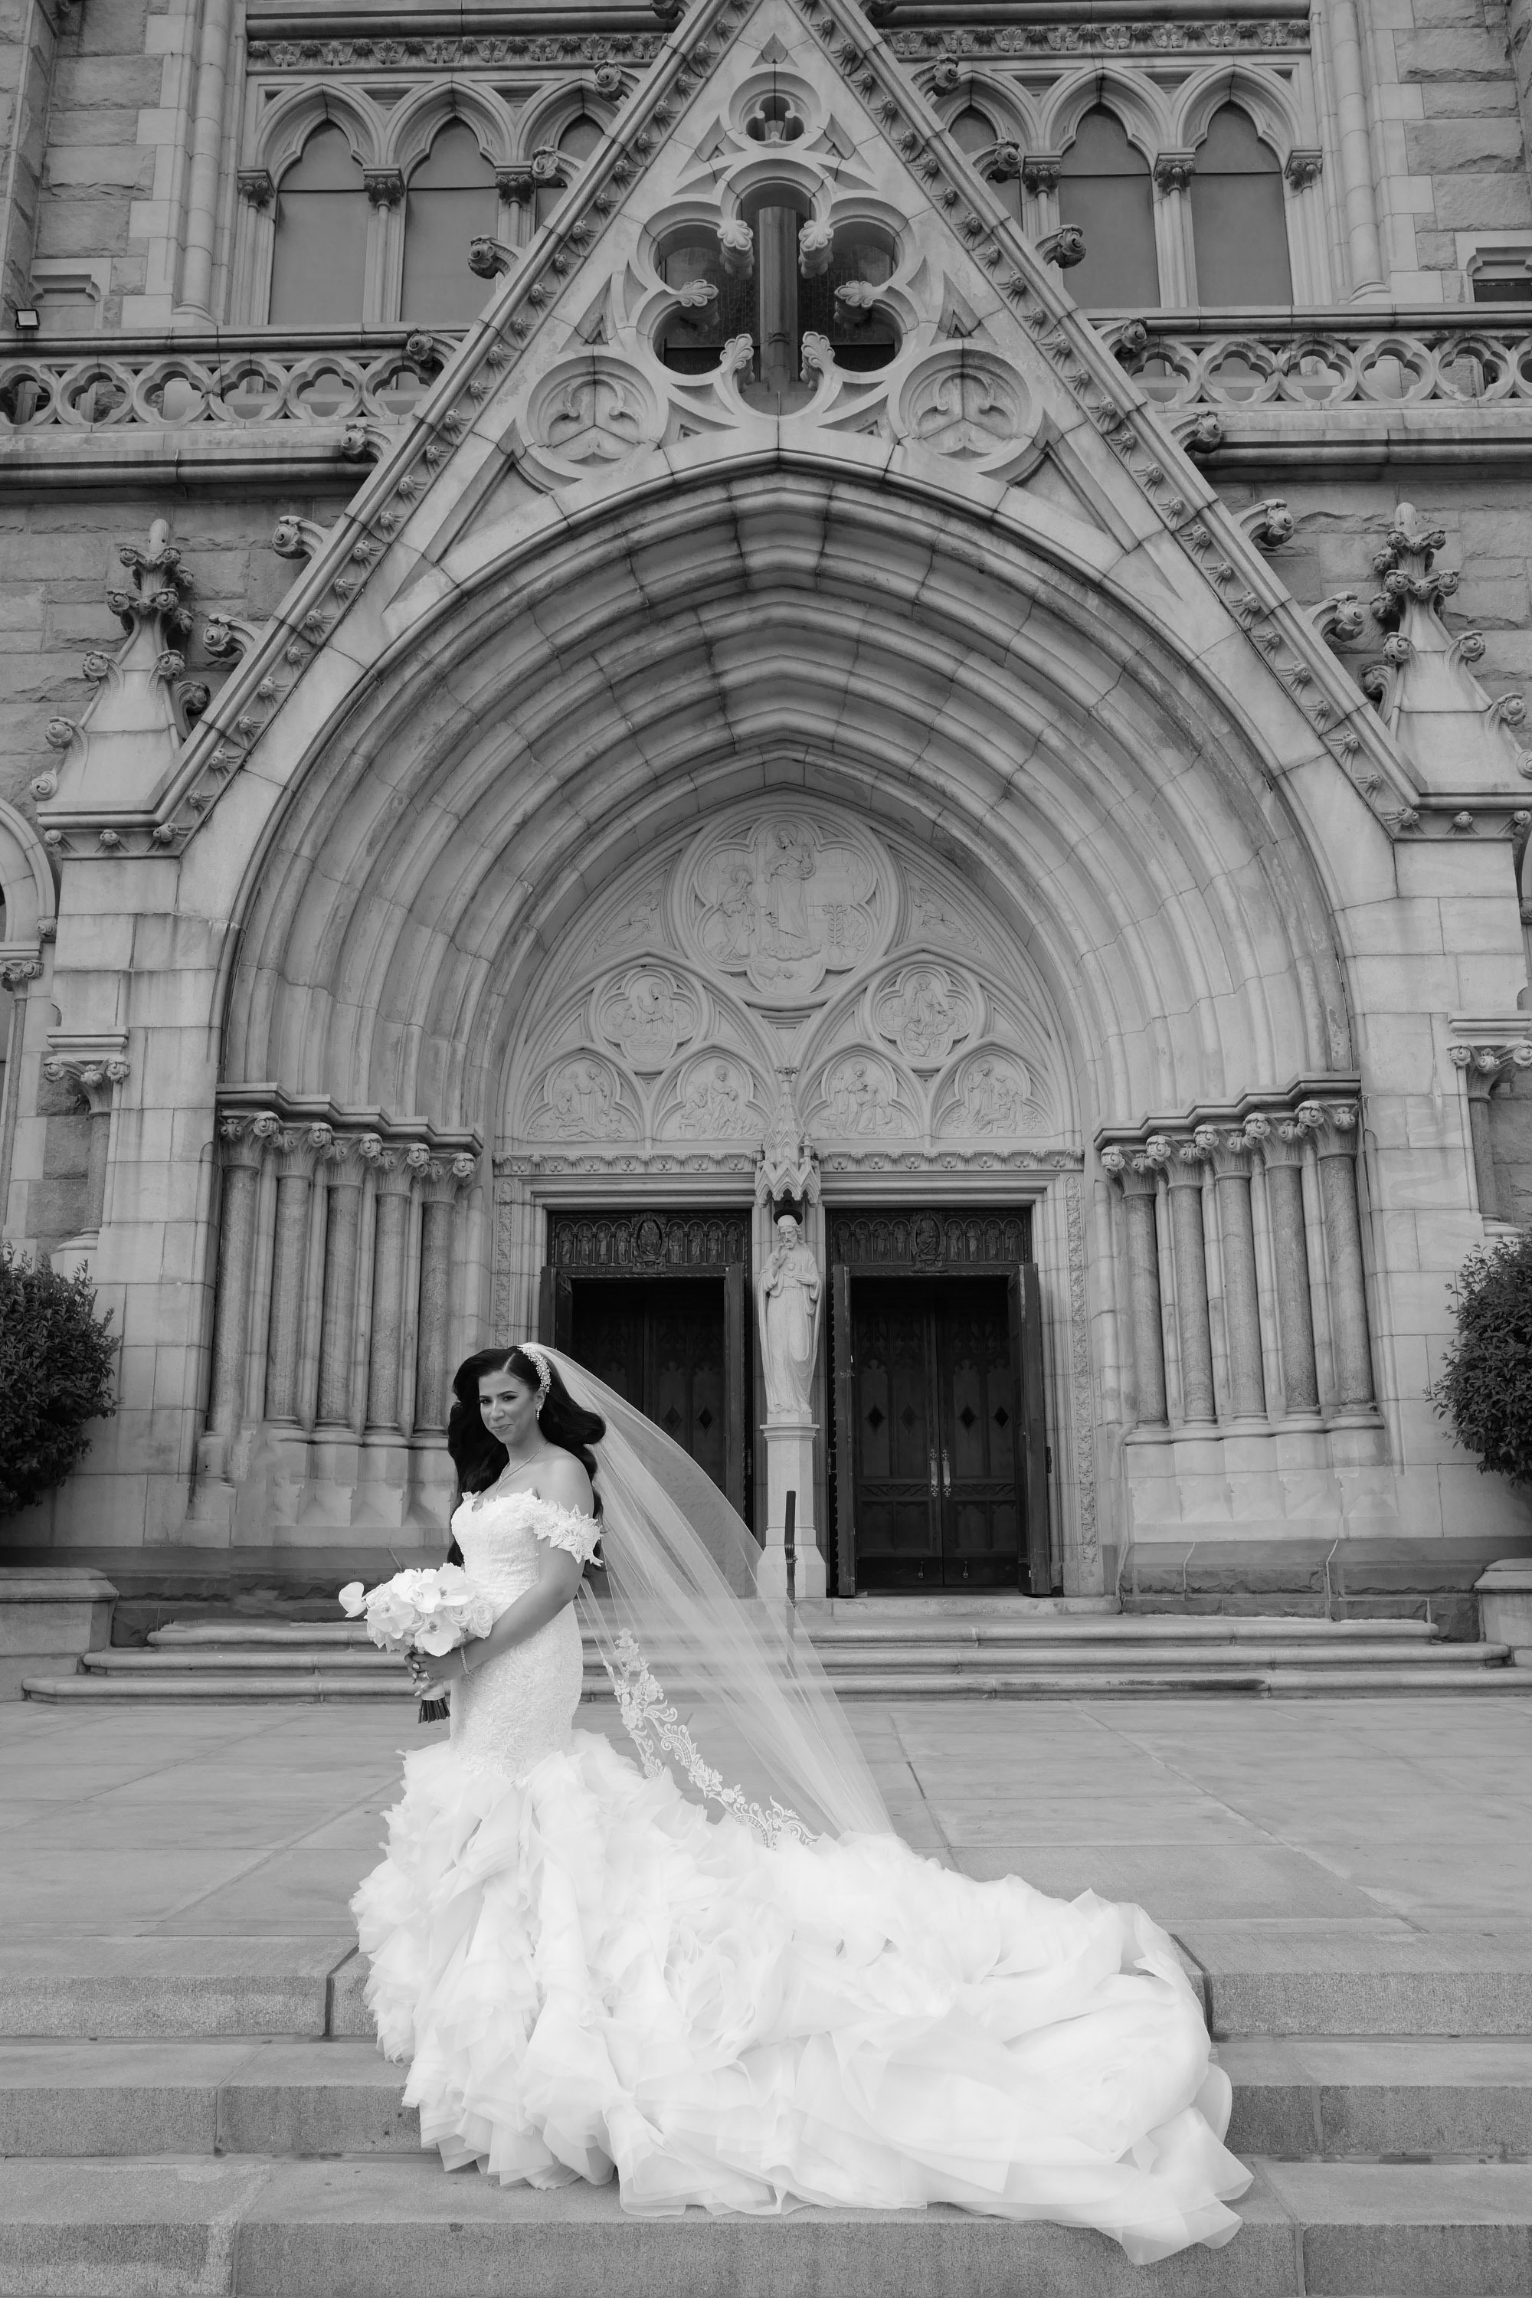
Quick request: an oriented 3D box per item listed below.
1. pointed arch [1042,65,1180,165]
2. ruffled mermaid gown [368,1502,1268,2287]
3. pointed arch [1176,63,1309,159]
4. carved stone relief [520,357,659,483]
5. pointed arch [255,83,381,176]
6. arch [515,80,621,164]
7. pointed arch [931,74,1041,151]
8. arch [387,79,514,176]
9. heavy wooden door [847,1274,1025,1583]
[{"bbox_3d":[3.423,-10.268,17.930,1.334,1.132,0.320,-1,-14,1],"label":"pointed arch"},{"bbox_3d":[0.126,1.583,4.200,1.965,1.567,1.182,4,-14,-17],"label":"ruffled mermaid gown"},{"bbox_3d":[4.730,-10.292,17.910,1.312,1.131,0.320,-1,-14,1],"label":"pointed arch"},{"bbox_3d":[-1.483,-6.099,15.098,1.163,1.223,0.200,-1,-14,1],"label":"carved stone relief"},{"bbox_3d":[-4.488,-10.194,18.066,1.321,1.120,0.320,-1,-14,1],"label":"pointed arch"},{"bbox_3d":[-1.855,-10.212,18.019,1.314,1.095,0.320,-1,-14,1],"label":"arch"},{"bbox_3d":[2.095,-10.254,17.952,1.320,1.112,0.320,-1,-14,1],"label":"pointed arch"},{"bbox_3d":[-3.162,-10.219,18.046,1.300,1.118,0.320,-1,-14,1],"label":"arch"},{"bbox_3d":[1.485,2.468,15.696,1.584,2.723,0.120,-1,-14,1],"label":"heavy wooden door"}]

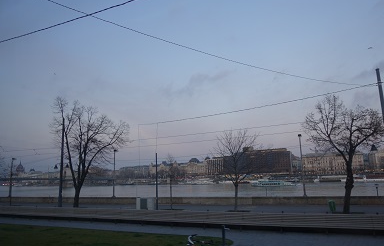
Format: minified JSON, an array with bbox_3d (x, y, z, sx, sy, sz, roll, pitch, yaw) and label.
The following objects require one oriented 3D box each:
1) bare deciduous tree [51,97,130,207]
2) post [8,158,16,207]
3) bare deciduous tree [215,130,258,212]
[{"bbox_3d":[-13.525,3.681,39.788,10.300,14.569,9.300,-2,-10,0],"label":"bare deciduous tree"},{"bbox_3d":[-29.122,8.959,48.480,0.450,6.900,0.700,-6,-11,22],"label":"post"},{"bbox_3d":[4.497,4.719,30.314,4.500,8.126,4.400,-2,-10,0],"label":"bare deciduous tree"}]

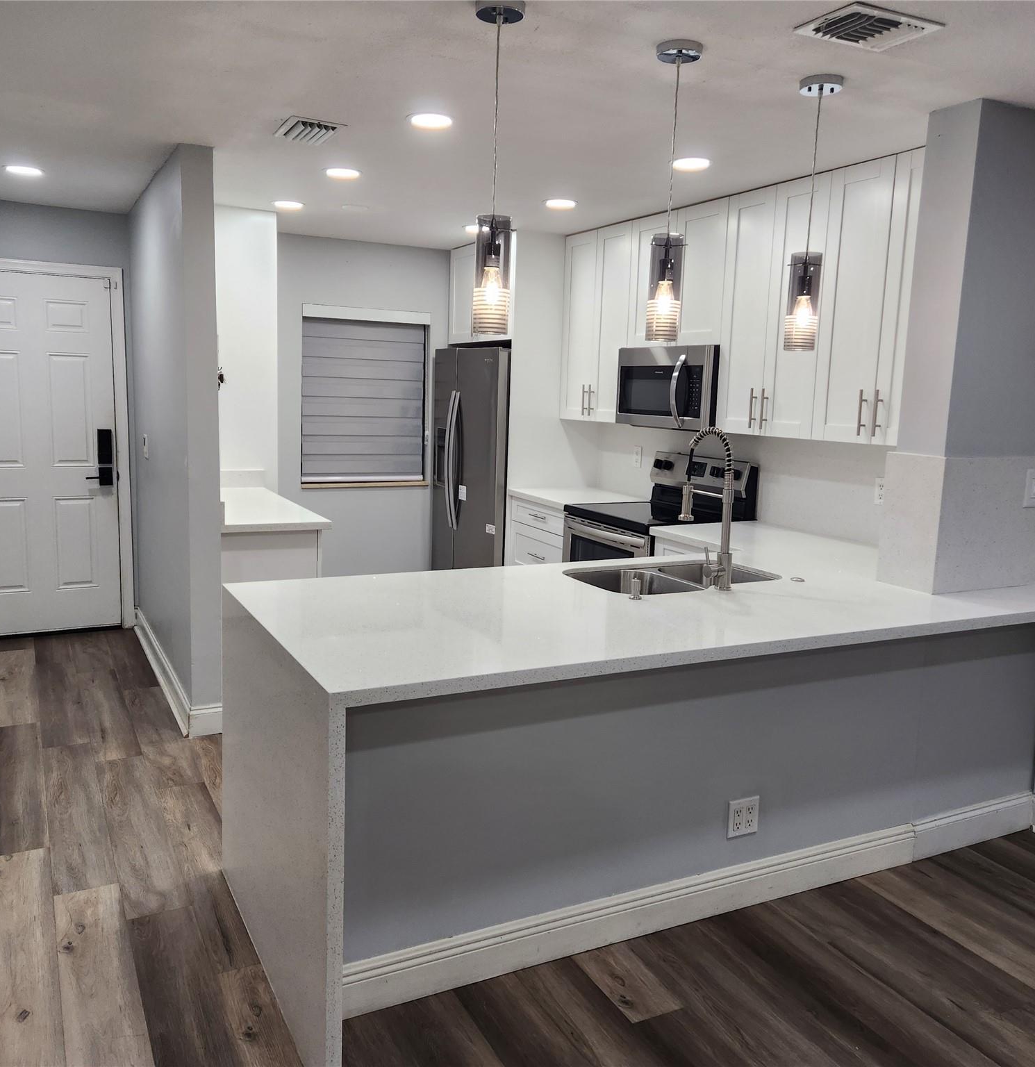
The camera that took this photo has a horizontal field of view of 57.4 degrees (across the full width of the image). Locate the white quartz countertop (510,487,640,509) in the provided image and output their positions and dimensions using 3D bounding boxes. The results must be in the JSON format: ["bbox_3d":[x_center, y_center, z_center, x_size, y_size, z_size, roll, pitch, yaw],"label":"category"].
[{"bbox_3d":[0.370,-0.199,5.473,0.634,0.037,0.653,-2,9,-27],"label":"white quartz countertop"}]

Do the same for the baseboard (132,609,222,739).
[{"bbox_3d":[-1.784,0.651,4.868,0.163,0.134,1.960,-2,9,-27],"label":"baseboard"}]

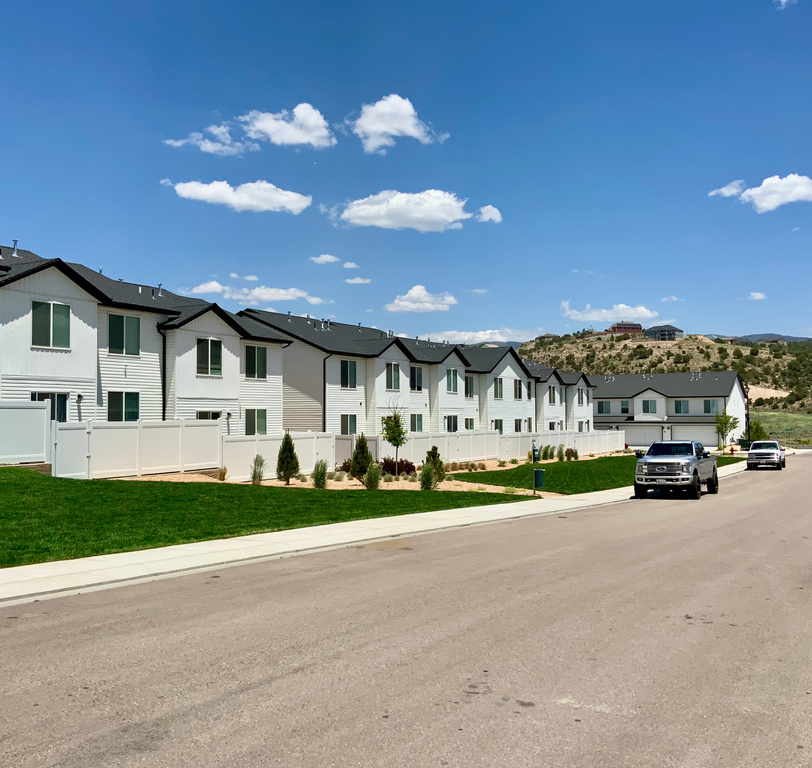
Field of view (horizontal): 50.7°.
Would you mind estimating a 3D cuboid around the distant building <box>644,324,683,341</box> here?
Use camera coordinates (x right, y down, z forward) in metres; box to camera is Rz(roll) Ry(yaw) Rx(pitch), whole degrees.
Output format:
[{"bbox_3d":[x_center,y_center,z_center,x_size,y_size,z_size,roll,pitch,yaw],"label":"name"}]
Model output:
[{"bbox_3d":[156.261,-31.034,520.000,19.500,9.700,15.000,-2,-3,33],"label":"distant building"}]

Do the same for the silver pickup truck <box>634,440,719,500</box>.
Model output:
[{"bbox_3d":[10.726,3.248,33.352,2.100,2.090,6.300,-2,-4,28],"label":"silver pickup truck"}]

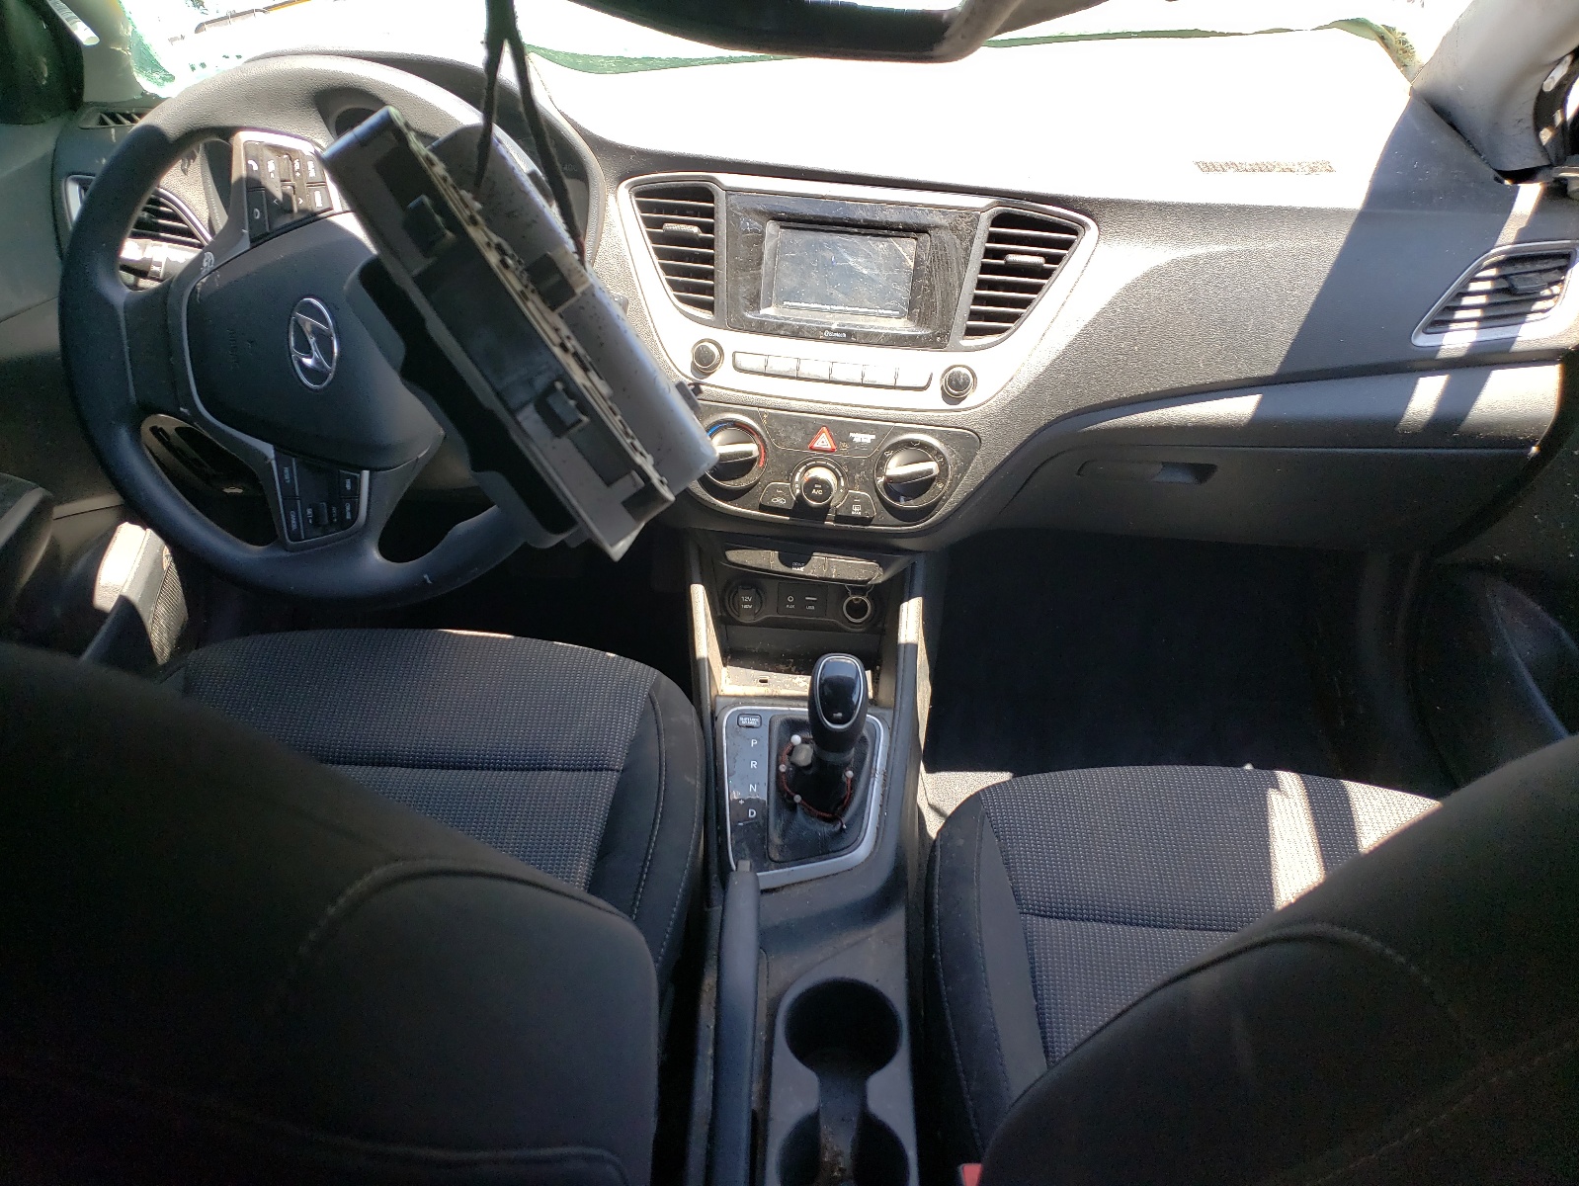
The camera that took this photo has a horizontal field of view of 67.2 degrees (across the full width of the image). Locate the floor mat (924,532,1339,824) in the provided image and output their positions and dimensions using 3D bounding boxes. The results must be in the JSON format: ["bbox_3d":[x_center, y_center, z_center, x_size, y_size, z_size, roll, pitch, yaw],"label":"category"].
[{"bbox_3d":[0.395,0.112,1.415,0.470,0.070,0.560,2,44,1],"label":"floor mat"}]

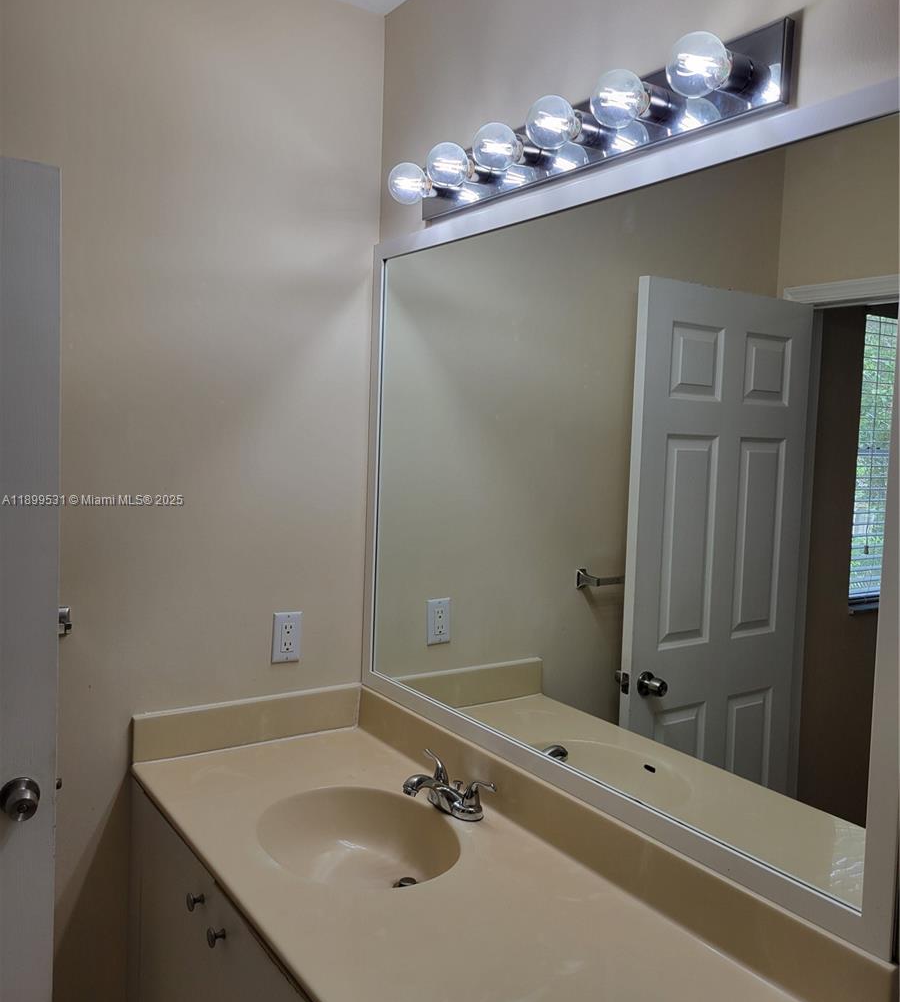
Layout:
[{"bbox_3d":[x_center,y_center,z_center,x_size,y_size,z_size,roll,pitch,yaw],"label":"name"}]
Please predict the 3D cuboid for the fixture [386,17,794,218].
[{"bbox_3d":[0.151,-0.622,1.539,0.145,0.108,0.900,-1,5,-34],"label":"fixture"}]

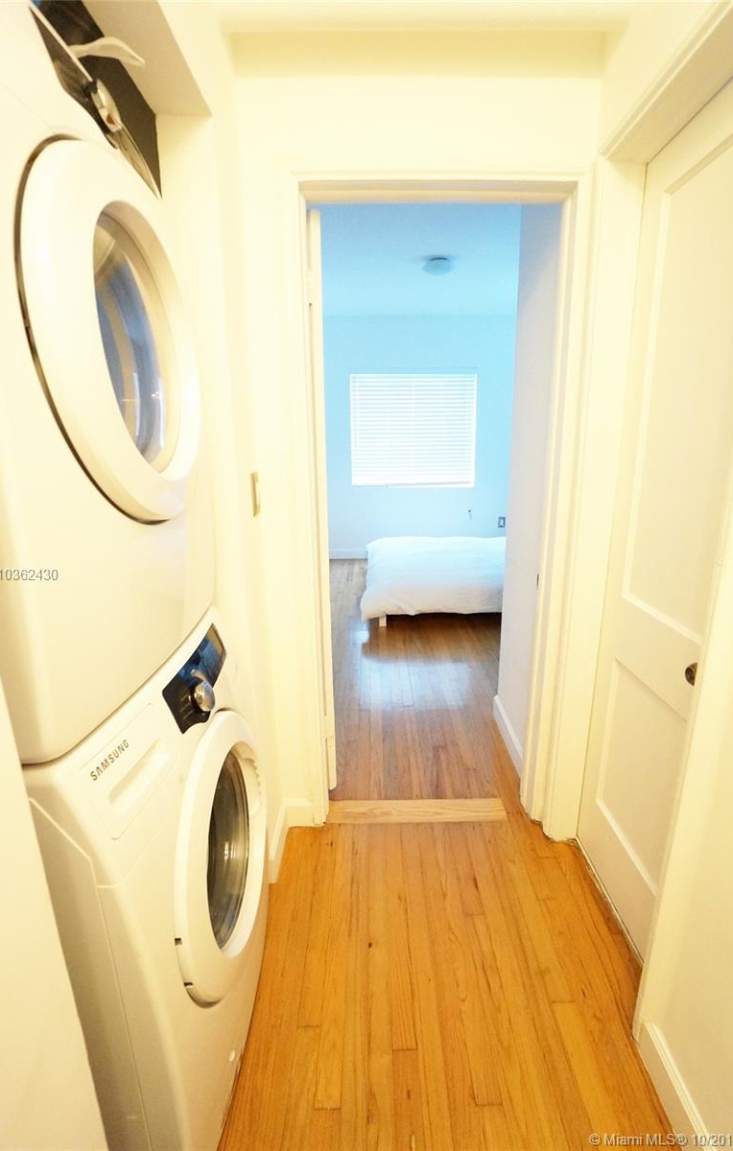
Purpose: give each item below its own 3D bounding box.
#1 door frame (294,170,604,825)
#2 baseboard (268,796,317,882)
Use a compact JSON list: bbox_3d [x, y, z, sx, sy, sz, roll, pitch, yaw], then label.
[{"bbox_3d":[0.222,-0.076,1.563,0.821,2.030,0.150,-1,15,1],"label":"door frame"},{"bbox_3d":[-0.254,0.900,1.649,0.120,0.117,0.256,-1,15,1],"label":"baseboard"}]

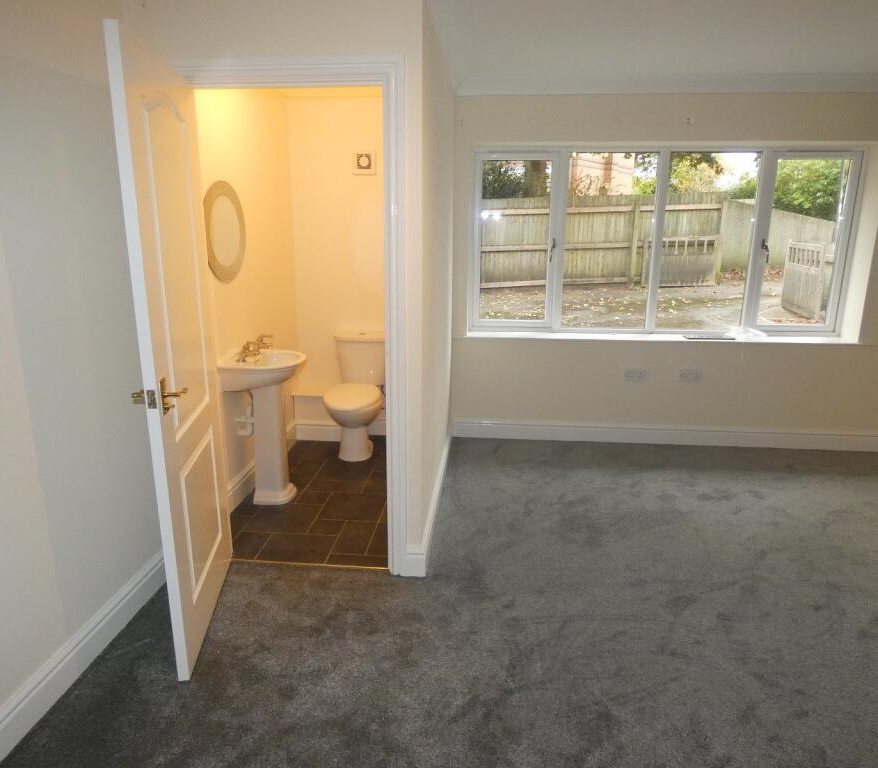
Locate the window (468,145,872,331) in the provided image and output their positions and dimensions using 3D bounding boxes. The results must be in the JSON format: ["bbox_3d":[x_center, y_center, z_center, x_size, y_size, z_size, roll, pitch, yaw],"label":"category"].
[{"bbox_3d":[1.573,-1.018,4.300,2.675,1.300,0.080,2,14,4],"label":"window"}]

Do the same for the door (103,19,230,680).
[{"bbox_3d":[-0.910,-0.058,2.115,0.040,1.981,0.765,-2,14,-9],"label":"door"}]

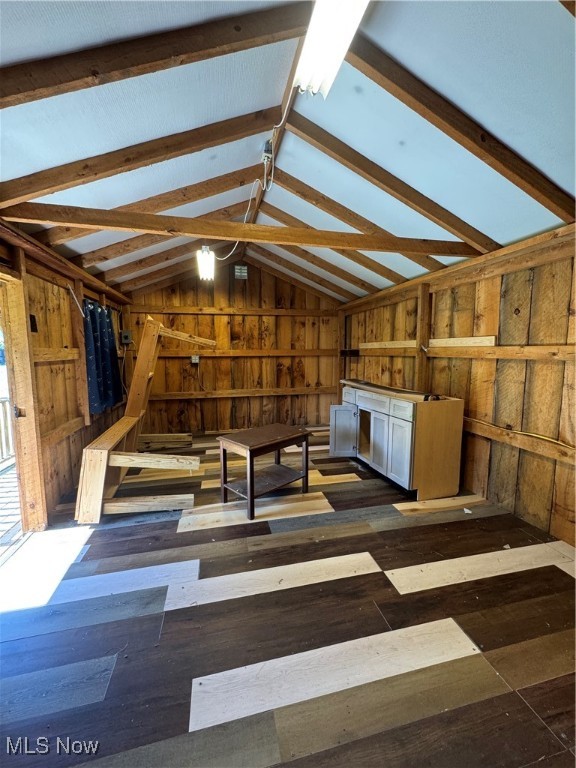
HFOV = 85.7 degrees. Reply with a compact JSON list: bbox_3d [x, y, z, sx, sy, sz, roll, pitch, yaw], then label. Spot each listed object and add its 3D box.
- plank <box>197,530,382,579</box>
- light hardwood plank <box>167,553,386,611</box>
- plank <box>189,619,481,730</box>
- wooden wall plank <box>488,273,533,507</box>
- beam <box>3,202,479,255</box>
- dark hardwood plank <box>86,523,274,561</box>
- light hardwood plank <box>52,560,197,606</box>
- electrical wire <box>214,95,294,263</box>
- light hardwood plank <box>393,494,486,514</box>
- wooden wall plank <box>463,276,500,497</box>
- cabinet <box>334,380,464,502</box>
[{"bbox_3d":[0.063,1.099,1.988,1.209,0.012,0.182,-2,6,-13],"label":"plank"},{"bbox_3d":[-0.049,1.120,1.776,1.209,0.012,0.182,-2,6,-13],"label":"light hardwood plank"},{"bbox_3d":[0.231,1.183,1.298,1.217,0.012,0.179,-1,6,-13],"label":"plank"},{"bbox_3d":[1.821,0.078,2.555,0.025,1.939,0.263,-1,6,-13],"label":"wooden wall plank"},{"bbox_3d":[-0.058,-1.114,2.313,3.593,0.097,0.060,-1,6,-13],"label":"beam"},{"bbox_3d":[-0.723,1.087,2.176,1.207,0.012,0.182,-2,6,-13],"label":"dark hardwood plank"},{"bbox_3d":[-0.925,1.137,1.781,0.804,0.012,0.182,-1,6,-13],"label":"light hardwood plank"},{"bbox_3d":[-0.332,-1.438,2.380,0.465,0.640,1.350,-2,6,-13],"label":"electrical wire"},{"bbox_3d":[1.320,1.029,2.654,0.842,0.012,0.182,-2,6,-13],"label":"light hardwood plank"},{"bbox_3d":[1.737,0.035,2.779,0.025,1.938,0.274,-2,6,-13],"label":"wooden wall plank"},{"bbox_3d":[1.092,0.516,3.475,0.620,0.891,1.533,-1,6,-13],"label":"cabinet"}]

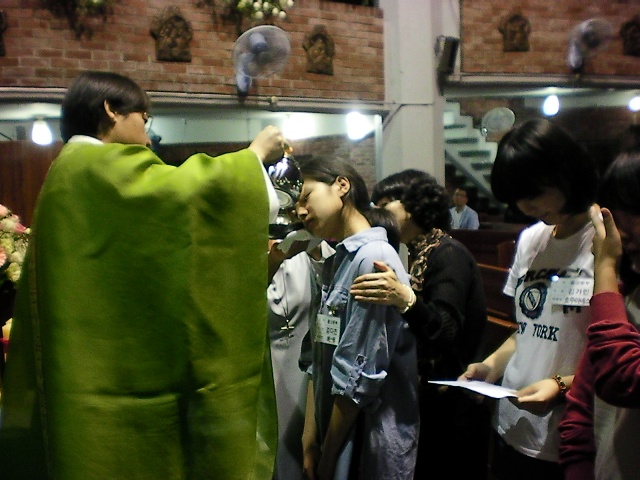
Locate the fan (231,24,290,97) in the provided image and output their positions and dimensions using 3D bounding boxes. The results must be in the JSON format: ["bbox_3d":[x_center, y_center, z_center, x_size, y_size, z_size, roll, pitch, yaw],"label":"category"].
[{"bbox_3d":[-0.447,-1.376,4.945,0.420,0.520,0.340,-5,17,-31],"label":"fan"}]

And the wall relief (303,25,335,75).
[{"bbox_3d":[-0.013,-1.588,5.394,0.325,0.405,0.075,-5,7,-33],"label":"wall relief"}]

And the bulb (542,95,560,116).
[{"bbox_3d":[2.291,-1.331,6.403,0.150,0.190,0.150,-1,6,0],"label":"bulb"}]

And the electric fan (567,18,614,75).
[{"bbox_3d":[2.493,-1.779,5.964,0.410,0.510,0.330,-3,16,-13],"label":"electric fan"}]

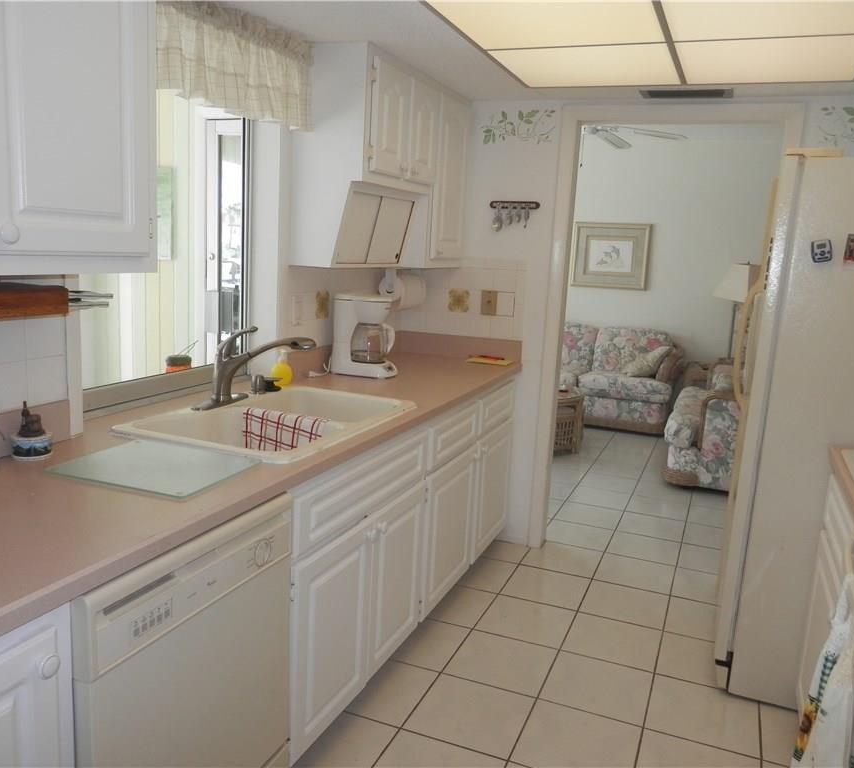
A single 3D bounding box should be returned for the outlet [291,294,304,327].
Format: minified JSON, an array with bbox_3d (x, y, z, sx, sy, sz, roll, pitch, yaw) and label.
[{"bbox_3d":[-0.498,-0.282,2.861,0.009,0.117,0.074,7,11,22],"label":"outlet"}]

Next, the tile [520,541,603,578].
[{"bbox_3d":[0.656,0.842,3.547,0.331,0.010,0.331,7,11,22],"label":"tile"}]

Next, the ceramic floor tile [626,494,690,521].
[{"bbox_3d":[1.341,0.727,4.300,0.328,0.010,0.328,7,11,22],"label":"ceramic floor tile"}]

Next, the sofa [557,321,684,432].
[{"bbox_3d":[1.448,-0.107,6.661,1.620,0.810,0.880,7,11,22],"label":"sofa"}]

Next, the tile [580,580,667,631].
[{"bbox_3d":[0.837,0.927,3.114,0.332,0.010,0.332,7,11,22],"label":"tile"}]

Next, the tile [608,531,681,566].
[{"bbox_3d":[1.095,0.831,3.727,0.332,0.010,0.332,7,11,22],"label":"tile"}]

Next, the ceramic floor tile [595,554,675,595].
[{"bbox_3d":[0.967,0.879,3.422,0.331,0.010,0.331,7,11,22],"label":"ceramic floor tile"}]

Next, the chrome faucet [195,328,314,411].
[{"bbox_3d":[-0.521,-0.049,2.295,0.330,0.245,0.250,5,10,12],"label":"chrome faucet"}]

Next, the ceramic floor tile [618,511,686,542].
[{"bbox_3d":[1.223,0.782,4.033,0.332,0.010,0.332,7,11,22],"label":"ceramic floor tile"}]

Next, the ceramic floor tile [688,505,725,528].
[{"bbox_3d":[1.648,0.763,4.176,0.328,0.010,0.328,7,11,22],"label":"ceramic floor tile"}]

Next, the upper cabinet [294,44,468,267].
[{"bbox_3d":[-0.150,-0.882,3.117,0.312,0.771,1.042,7,11,22],"label":"upper cabinet"}]

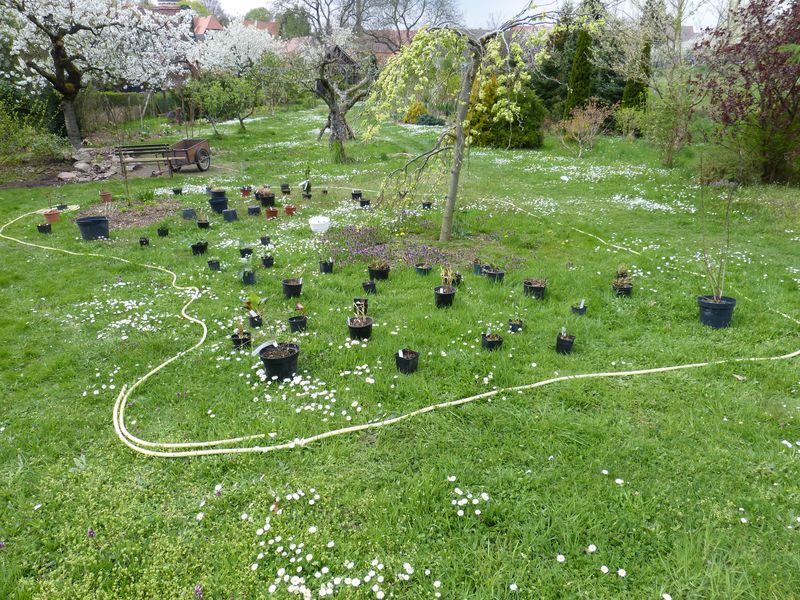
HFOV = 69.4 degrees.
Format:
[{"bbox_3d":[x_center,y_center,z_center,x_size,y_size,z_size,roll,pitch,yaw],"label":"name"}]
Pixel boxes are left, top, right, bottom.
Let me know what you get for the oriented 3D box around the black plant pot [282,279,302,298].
[{"bbox_3d":[-0.865,-0.091,4.676,0.160,0.142,0.160,0,20,0],"label":"black plant pot"}]

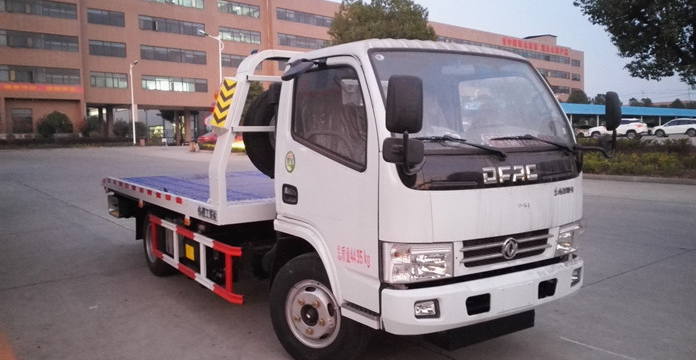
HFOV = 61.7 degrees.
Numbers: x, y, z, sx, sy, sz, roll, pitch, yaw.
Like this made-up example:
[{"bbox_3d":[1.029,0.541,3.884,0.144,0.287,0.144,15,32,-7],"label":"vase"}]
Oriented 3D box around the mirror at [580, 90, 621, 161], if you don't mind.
[{"bbox_3d":[1.682,-0.358,3.795,0.180,0.460,0.200,-4,6,-38],"label":"mirror"}]

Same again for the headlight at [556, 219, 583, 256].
[{"bbox_3d":[1.460,0.374,3.833,0.410,0.210,0.140,-5,6,-44],"label":"headlight"}]

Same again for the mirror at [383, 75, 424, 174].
[{"bbox_3d":[0.270,-0.265,2.844,0.210,0.470,0.150,-2,5,-15],"label":"mirror"}]

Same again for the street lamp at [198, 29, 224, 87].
[{"bbox_3d":[-9.398,-6.140,40.000,1.700,8.200,0.350,-1,5,-6],"label":"street lamp"}]

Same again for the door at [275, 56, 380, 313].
[{"bbox_3d":[-0.121,-0.050,3.561,0.160,1.420,1.200,-4,5,-33],"label":"door"}]

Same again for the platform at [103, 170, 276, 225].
[{"bbox_3d":[-1.148,0.076,6.632,2.260,0.160,4.200,-4,5,-33],"label":"platform"}]

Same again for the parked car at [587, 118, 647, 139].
[{"bbox_3d":[22.226,-4.239,48.000,4.550,1.680,1.850,2,5,32],"label":"parked car"}]

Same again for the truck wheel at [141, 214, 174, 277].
[{"bbox_3d":[-2.067,0.677,6.473,0.240,0.760,0.760,-4,5,-33],"label":"truck wheel"}]

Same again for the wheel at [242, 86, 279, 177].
[{"bbox_3d":[-0.469,-0.381,4.758,0.770,0.770,0.200,-4,5,-33],"label":"wheel"}]

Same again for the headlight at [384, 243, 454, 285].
[{"bbox_3d":[0.370,0.444,3.127,0.410,0.210,0.140,-3,5,-22],"label":"headlight"}]

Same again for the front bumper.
[{"bbox_3d":[0.934,0.655,3.475,1.710,0.270,0.210,-4,5,-33],"label":"front bumper"}]

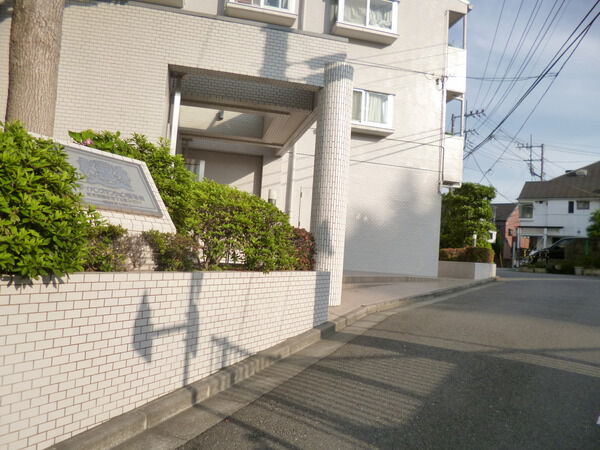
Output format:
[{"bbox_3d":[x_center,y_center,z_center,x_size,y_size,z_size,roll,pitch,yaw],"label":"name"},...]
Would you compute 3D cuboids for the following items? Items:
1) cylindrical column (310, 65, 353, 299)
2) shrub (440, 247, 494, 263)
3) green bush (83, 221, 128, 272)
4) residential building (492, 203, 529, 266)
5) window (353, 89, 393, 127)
[{"bbox_3d":[0.501,-0.635,6.604,0.557,3.758,0.557,3,-5,0],"label":"cylindrical column"},{"bbox_3d":[5.043,0.903,12.600,1.700,0.500,0.700,1,-6,22],"label":"shrub"},{"bbox_3d":[-1.295,0.151,2.738,0.270,0.345,0.320,1,-6,27],"label":"green bush"},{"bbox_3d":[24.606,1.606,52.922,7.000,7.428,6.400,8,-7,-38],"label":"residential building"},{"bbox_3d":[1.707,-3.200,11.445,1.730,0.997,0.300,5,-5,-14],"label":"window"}]

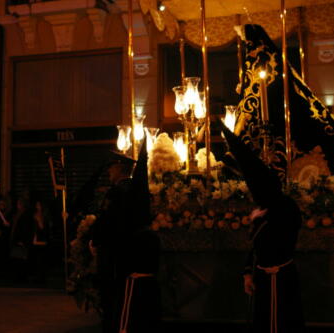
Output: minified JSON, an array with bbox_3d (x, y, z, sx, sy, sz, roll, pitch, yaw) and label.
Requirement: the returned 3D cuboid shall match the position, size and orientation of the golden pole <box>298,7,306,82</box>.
[{"bbox_3d":[1.922,-0.989,8.883,0.050,2.540,0.050,-3,-5,17],"label":"golden pole"}]

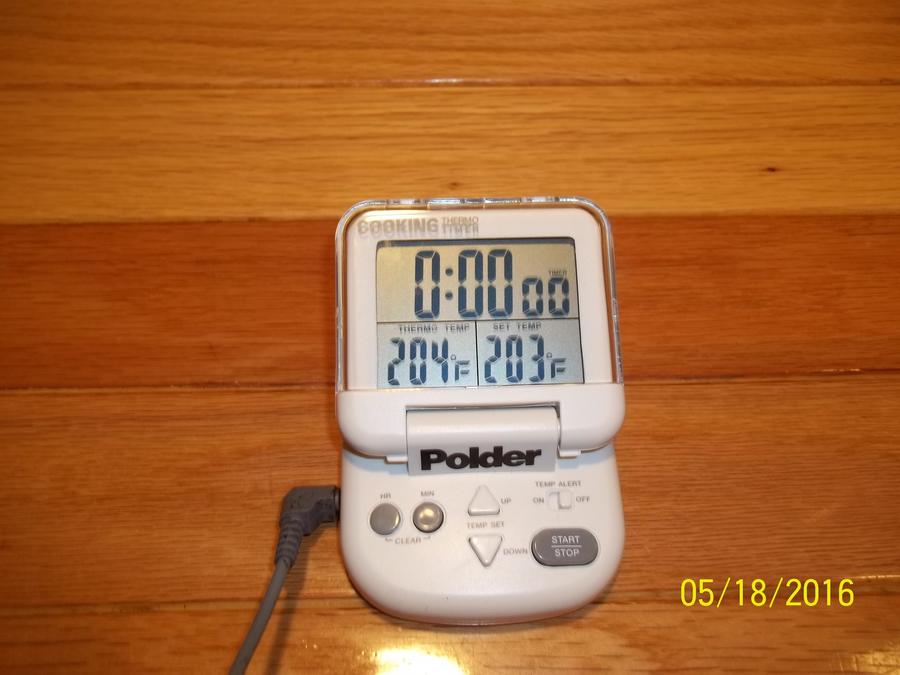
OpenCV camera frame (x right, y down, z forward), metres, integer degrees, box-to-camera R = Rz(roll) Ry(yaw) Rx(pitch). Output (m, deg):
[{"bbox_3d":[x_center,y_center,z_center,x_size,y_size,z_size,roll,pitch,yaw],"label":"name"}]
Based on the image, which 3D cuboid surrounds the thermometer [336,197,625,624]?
[{"bbox_3d":[0.008,0.017,0.205,0.069,0.041,0.101,-1,65,-3],"label":"thermometer"}]

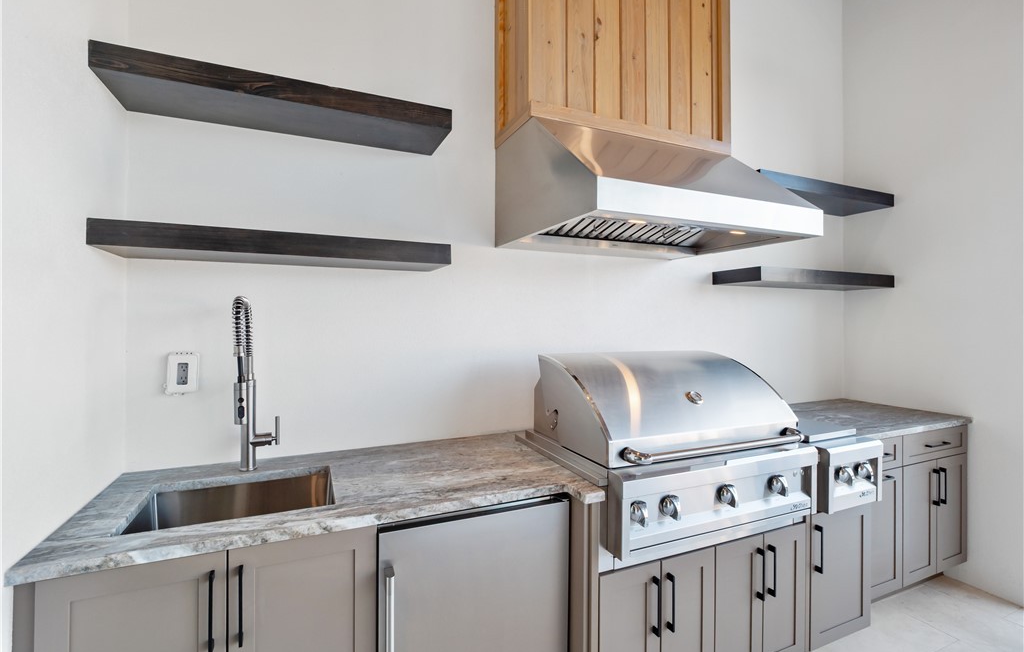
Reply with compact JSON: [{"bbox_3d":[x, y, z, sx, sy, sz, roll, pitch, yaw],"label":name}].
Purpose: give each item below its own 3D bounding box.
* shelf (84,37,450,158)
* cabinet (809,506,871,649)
[{"bbox_3d":[-0.811,-0.808,1.552,1.094,0.077,0.286,0,0,-22],"label":"shelf"},{"bbox_3d":[1.315,1.083,2.057,0.405,0.562,0.573,0,0,-22],"label":"cabinet"}]

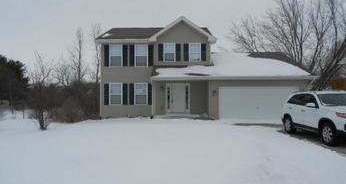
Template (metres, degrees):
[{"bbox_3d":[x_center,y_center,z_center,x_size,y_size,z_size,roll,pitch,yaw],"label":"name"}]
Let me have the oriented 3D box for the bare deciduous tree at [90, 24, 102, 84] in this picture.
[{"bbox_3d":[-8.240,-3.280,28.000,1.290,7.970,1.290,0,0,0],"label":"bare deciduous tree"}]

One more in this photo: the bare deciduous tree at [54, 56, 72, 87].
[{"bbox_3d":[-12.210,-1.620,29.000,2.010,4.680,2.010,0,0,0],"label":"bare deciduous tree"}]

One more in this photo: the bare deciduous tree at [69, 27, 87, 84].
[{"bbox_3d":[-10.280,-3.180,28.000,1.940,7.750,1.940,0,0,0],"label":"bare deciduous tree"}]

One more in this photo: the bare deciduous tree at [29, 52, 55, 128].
[{"bbox_3d":[-6.570,-0.070,13.000,1.300,4.000,1.300,0,0,0],"label":"bare deciduous tree"}]

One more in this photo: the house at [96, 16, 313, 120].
[{"bbox_3d":[1.870,-1.750,20.900,13.800,7.000,9.400,0,0,0],"label":"house"}]

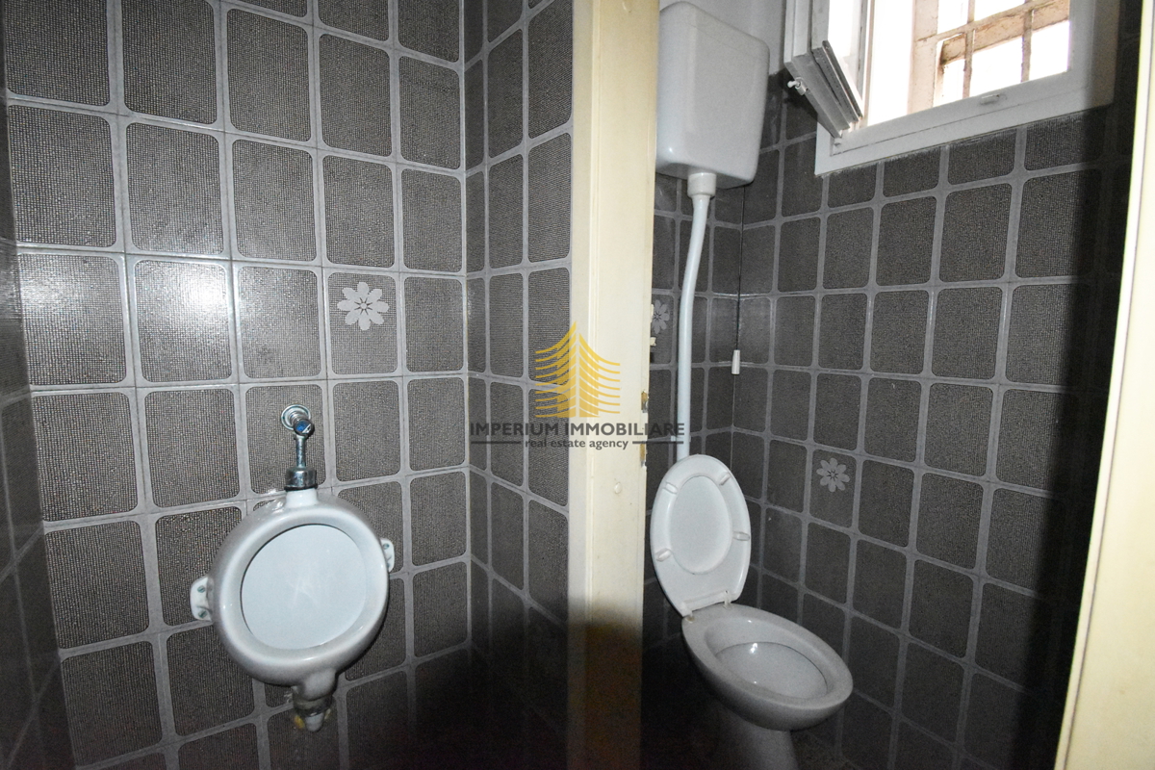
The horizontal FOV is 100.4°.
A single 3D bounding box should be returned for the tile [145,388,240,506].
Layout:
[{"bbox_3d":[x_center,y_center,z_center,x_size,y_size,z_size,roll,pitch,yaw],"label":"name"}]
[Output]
[{"bbox_3d":[-0.671,0.105,0.844,0.120,0.197,0.010,-3,7,-31],"label":"tile"}]

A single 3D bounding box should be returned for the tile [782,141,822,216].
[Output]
[{"bbox_3d":[0.671,-0.604,1.427,0.012,0.203,0.131,-3,7,-32],"label":"tile"}]

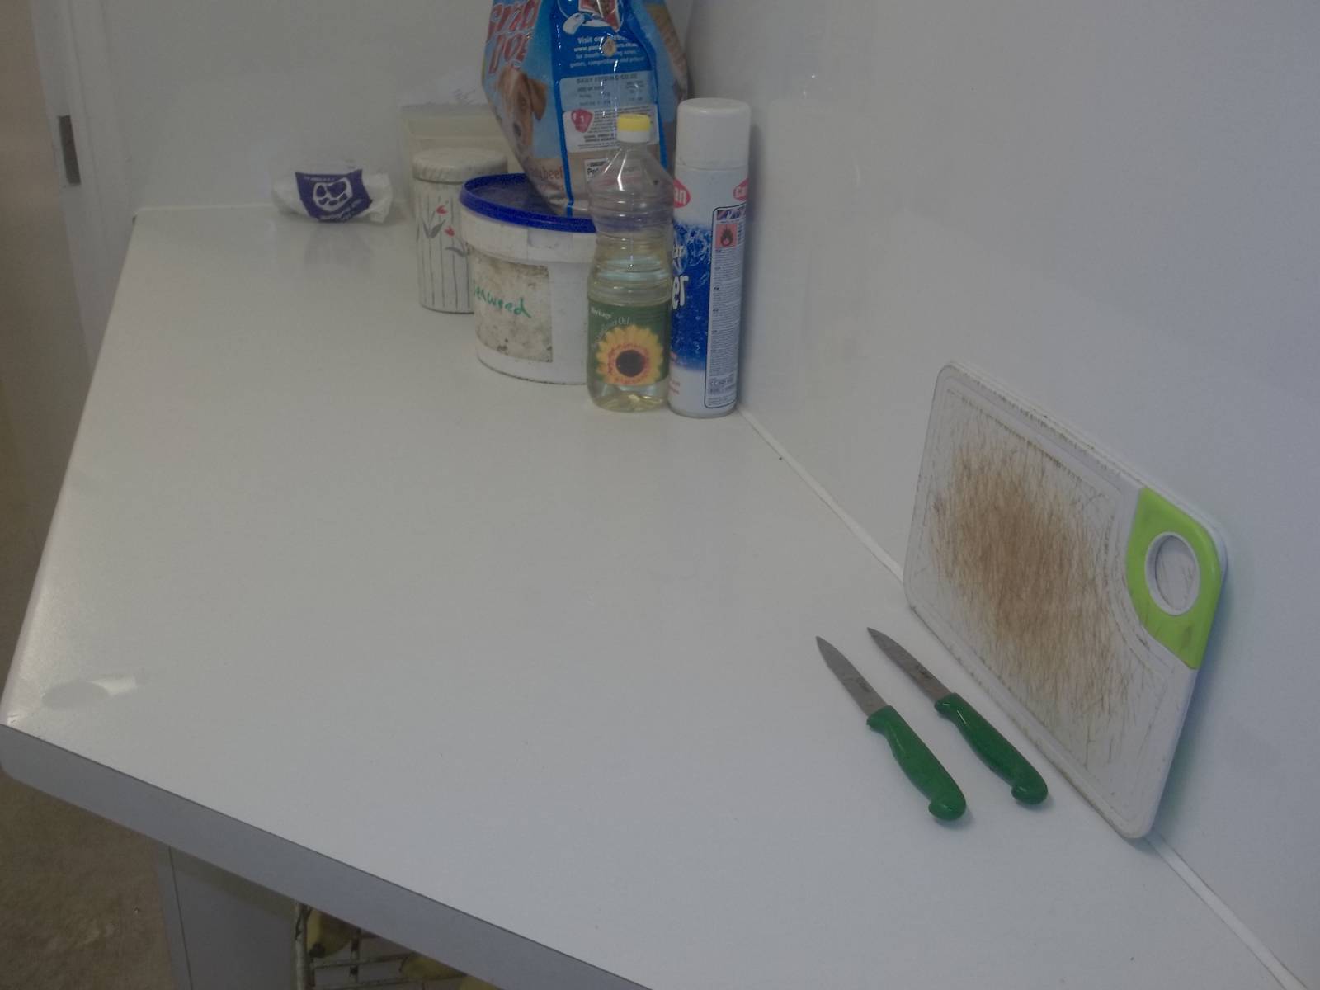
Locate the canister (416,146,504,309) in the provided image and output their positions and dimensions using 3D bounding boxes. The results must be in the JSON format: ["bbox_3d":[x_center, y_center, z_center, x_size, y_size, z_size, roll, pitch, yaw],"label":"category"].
[{"bbox_3d":[-0.232,-0.310,1.478,0.108,0.168,0.108,-2,25,-8],"label":"canister"}]

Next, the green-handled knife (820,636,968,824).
[{"bbox_3d":[0.128,0.128,0.728,0.025,0.017,0.193,-6,26,-15],"label":"green-handled knife"}]

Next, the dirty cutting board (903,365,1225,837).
[{"bbox_3d":[0.218,0.046,0.725,0.010,0.174,0.273,-3,25,-17],"label":"dirty cutting board"}]

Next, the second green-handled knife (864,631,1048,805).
[{"bbox_3d":[0.168,0.123,0.741,0.025,0.017,0.193,-7,26,-18],"label":"second green-handled knife"}]

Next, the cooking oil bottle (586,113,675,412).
[{"bbox_3d":[-0.028,-0.215,1.163,0.078,0.268,0.078,1,25,-2],"label":"cooking oil bottle"}]

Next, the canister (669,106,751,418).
[{"bbox_3d":[0.044,-0.211,1.148,0.067,0.279,0.067,0,25,-3],"label":"canister"}]

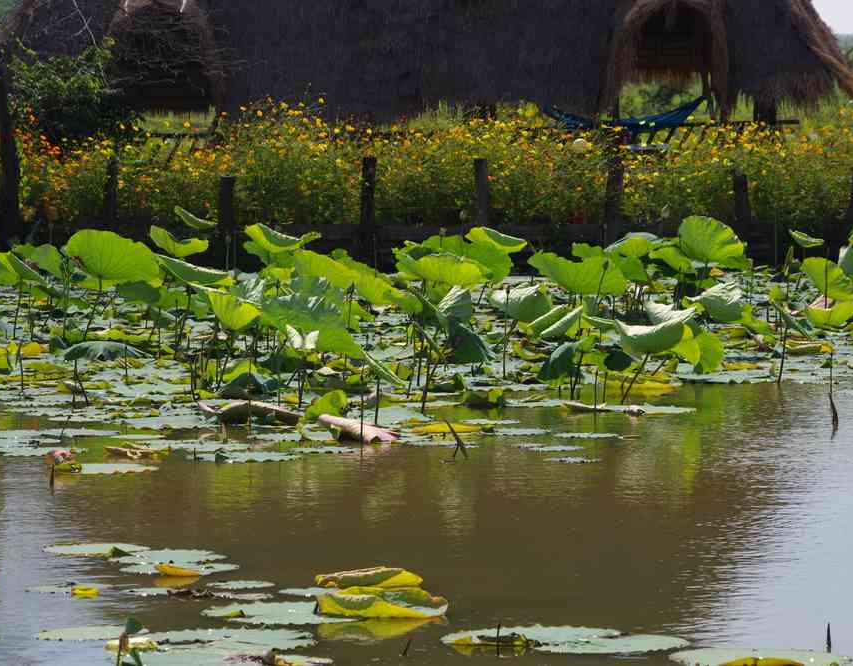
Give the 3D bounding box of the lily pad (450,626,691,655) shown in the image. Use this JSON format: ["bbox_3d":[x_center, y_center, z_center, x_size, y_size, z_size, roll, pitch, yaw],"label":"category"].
[{"bbox_3d":[0.399,0.863,14.340,0.689,0.045,0.550,0,3,0],"label":"lily pad"}]

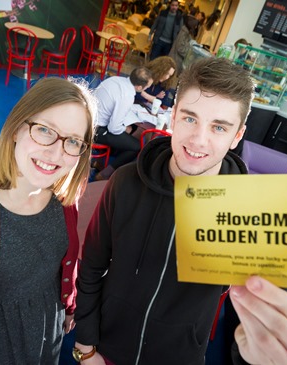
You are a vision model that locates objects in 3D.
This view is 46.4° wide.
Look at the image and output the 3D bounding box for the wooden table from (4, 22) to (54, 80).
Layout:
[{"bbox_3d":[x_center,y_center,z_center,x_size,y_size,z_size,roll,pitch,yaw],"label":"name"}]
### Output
[{"bbox_3d":[-1.949,-2.163,5.657,0.770,0.730,0.770,18,28,0],"label":"wooden table"}]

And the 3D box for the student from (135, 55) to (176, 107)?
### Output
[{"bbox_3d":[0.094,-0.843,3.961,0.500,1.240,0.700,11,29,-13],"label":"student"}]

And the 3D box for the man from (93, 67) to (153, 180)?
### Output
[{"bbox_3d":[-0.238,-0.562,3.320,0.740,1.200,0.500,8,30,-18],"label":"man"}]

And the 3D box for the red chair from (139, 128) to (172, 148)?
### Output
[{"bbox_3d":[0.135,-0.136,3.113,0.420,0.885,0.500,20,28,4],"label":"red chair"}]

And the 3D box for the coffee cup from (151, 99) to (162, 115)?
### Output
[{"bbox_3d":[0.149,-0.785,3.505,0.088,0.147,0.088,18,28,0],"label":"coffee cup"}]

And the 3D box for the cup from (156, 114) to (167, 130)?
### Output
[{"bbox_3d":[0.173,-0.534,3.084,0.088,0.145,0.088,14,29,-8],"label":"cup"}]

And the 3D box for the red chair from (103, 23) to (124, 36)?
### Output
[{"bbox_3d":[-0.827,-3.419,8.344,0.420,0.885,0.500,7,30,-20],"label":"red chair"}]

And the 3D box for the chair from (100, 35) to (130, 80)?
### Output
[{"bbox_3d":[-0.565,-2.597,7.045,0.420,0.885,0.500,16,28,-4],"label":"chair"}]

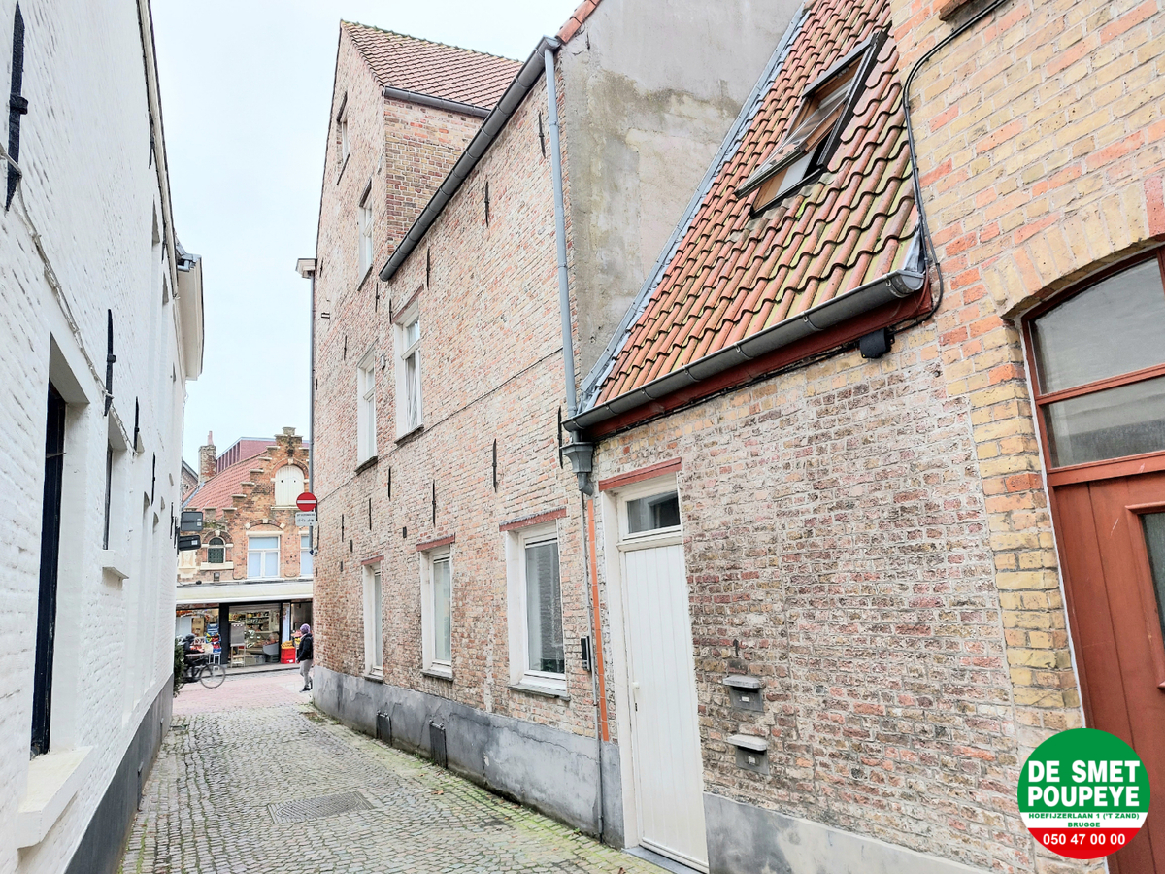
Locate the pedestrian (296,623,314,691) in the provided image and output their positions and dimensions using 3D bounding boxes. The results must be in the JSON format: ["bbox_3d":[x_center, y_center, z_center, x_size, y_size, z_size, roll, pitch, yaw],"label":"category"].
[{"bbox_3d":[-6.860,5.438,19.968,0.550,1.590,0.500,3,-12,-29],"label":"pedestrian"}]

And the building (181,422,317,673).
[{"bbox_3d":[-13.343,4.546,32.626,6.210,8.683,7.000,3,-12,-29],"label":"building"}]

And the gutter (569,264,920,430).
[{"bbox_3d":[0.711,-0.377,5.118,0.185,0.105,3.319,3,-12,-29],"label":"gutter"}]

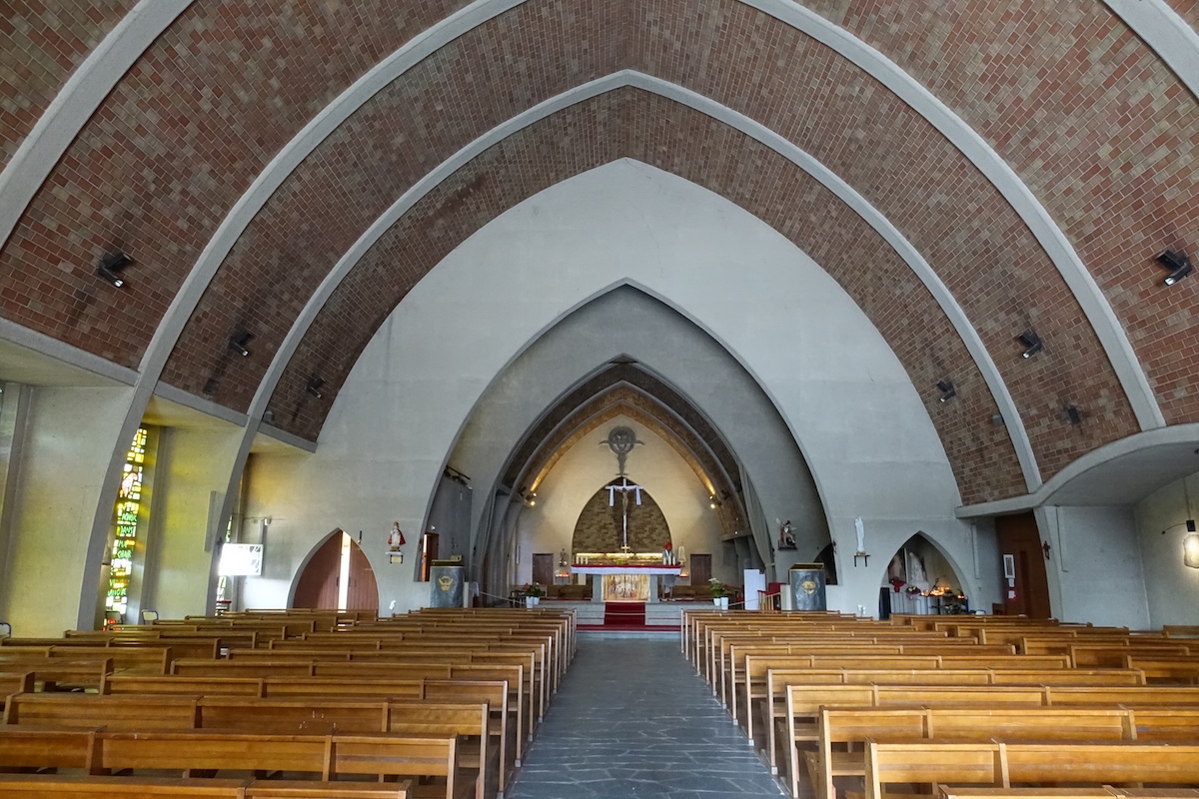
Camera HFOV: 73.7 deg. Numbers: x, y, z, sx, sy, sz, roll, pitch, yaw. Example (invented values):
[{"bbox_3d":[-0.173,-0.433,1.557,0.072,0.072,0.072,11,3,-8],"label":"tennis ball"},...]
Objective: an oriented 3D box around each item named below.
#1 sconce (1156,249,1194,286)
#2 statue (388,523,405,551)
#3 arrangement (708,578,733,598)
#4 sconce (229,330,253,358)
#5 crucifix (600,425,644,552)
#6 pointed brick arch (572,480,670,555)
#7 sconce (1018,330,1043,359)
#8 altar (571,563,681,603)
[{"bbox_3d":[7.870,-1.809,10.919,0.360,0.460,0.220,0,-12,1],"label":"sconce"},{"bbox_3d":[-4.986,3.386,19.697,0.430,0.720,0.280,0,-12,1],"label":"statue"},{"bbox_3d":[3.231,5.055,21.450,0.620,0.540,0.500,0,-12,1],"label":"arrangement"},{"bbox_3d":[-6.856,-1.058,15.254,0.360,0.460,0.220,0,-12,1],"label":"sconce"},{"bbox_3d":[1.095,4.354,38.918,2.120,6.120,0.500,0,-12,1],"label":"crucifix"},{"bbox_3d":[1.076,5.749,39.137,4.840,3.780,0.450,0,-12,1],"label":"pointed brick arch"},{"bbox_3d":[7.923,-1.019,14.687,0.360,0.460,0.220,0,-12,1],"label":"sconce"},{"bbox_3d":[0.749,5.220,22.548,3.090,1.000,1.000,0,-12,1],"label":"altar"}]

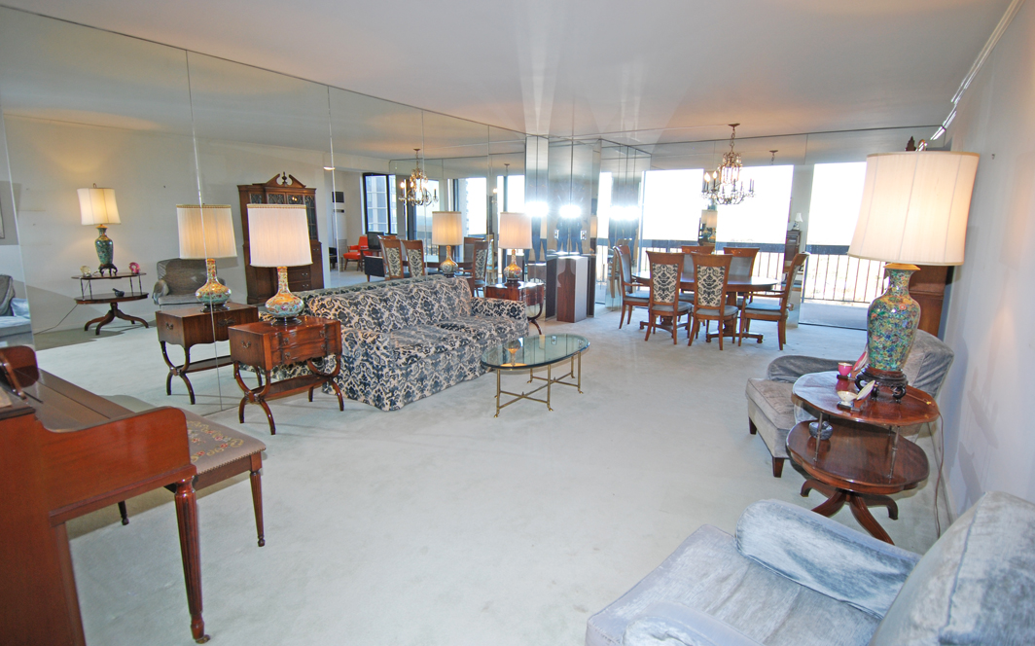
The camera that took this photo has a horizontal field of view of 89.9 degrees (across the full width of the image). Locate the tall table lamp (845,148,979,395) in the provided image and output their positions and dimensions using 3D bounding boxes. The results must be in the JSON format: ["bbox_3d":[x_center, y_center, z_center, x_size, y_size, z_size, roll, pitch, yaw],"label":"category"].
[{"bbox_3d":[1.751,-0.198,2.364,0.420,1.082,0.420,8,14,33],"label":"tall table lamp"}]

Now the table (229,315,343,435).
[{"bbox_3d":[-1.694,0.360,3.882,0.433,0.719,0.638,8,14,33],"label":"table"}]

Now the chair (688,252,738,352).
[{"bbox_3d":[2.347,-0.280,6.176,0.471,1.117,0.593,8,14,33],"label":"chair"}]

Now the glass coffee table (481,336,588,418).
[{"bbox_3d":[0.180,0.414,4.358,0.636,0.404,1.302,8,14,33],"label":"glass coffee table"}]

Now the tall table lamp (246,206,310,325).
[{"bbox_3d":[-1.704,-0.423,3.763,0.407,0.842,0.407,8,14,33],"label":"tall table lamp"}]

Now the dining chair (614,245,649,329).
[{"bbox_3d":[1.682,-0.474,7.075,0.600,1.117,0.578,8,14,33],"label":"dining chair"}]

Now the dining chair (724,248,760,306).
[{"bbox_3d":[2.832,-0.415,6.794,0.488,1.092,0.622,8,14,33],"label":"dining chair"}]

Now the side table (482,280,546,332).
[{"bbox_3d":[-0.026,-0.110,6.158,0.414,0.704,0.599,8,14,33],"label":"side table"}]

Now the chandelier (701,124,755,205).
[{"bbox_3d":[2.478,-1.861,6.076,0.622,0.898,0.622,8,14,33],"label":"chandelier"}]

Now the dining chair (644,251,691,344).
[{"bbox_3d":[1.886,-0.336,6.439,0.471,1.110,0.593,8,14,33],"label":"dining chair"}]

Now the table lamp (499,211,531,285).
[{"bbox_3d":[-0.026,-0.882,6.169,0.401,0.844,0.401,1,12,0],"label":"table lamp"}]

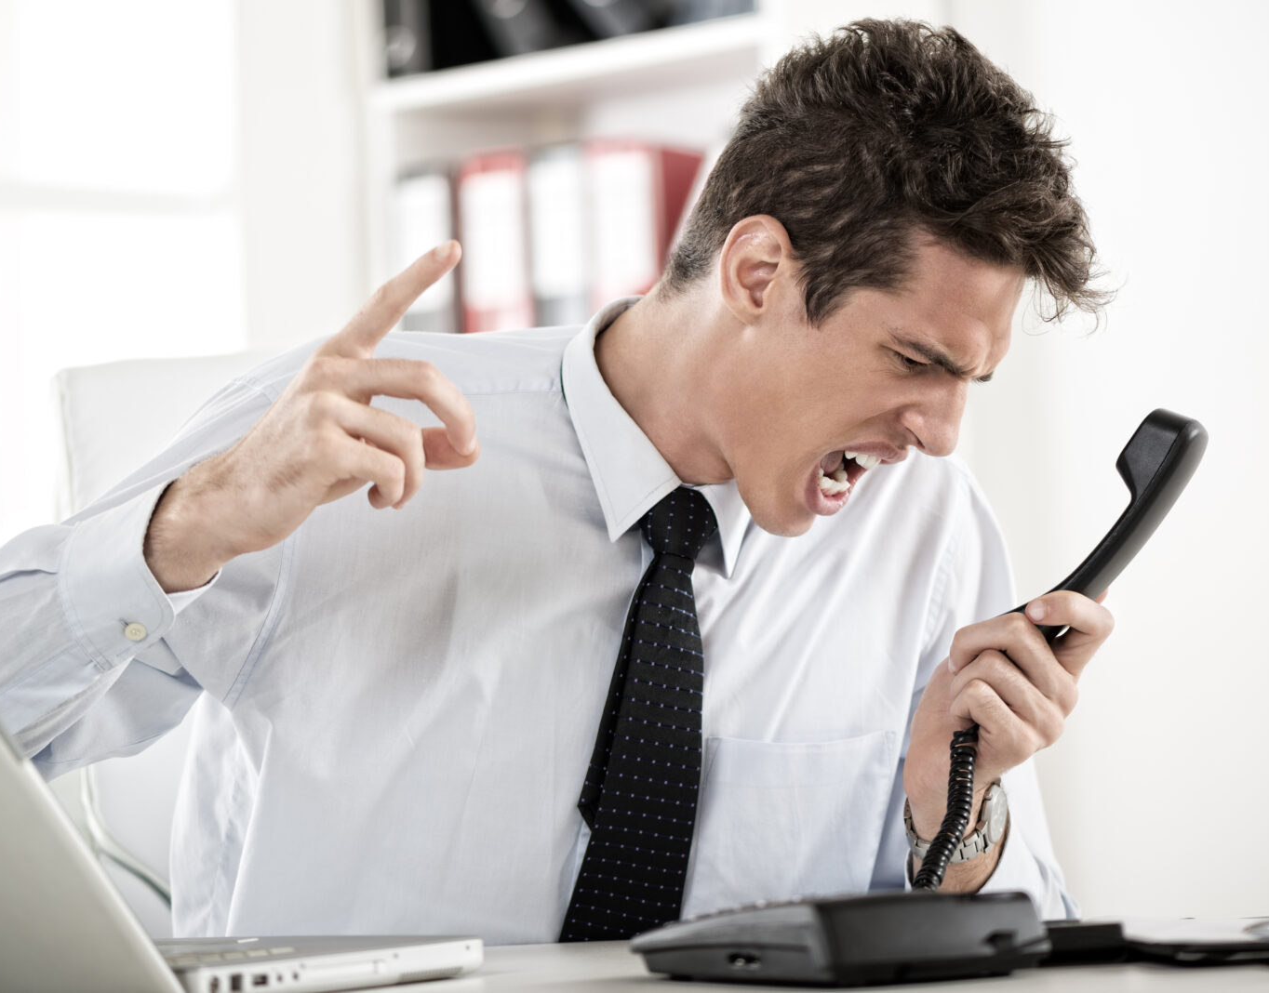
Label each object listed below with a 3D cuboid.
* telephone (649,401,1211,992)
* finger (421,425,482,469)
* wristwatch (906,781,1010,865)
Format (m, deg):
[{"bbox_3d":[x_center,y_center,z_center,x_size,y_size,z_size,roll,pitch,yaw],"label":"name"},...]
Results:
[{"bbox_3d":[0.163,0.106,2.470,0.300,0.310,0.200,1,-2,-38],"label":"telephone"},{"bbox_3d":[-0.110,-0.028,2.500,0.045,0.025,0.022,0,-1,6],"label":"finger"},{"bbox_3d":[0.190,0.187,2.560,0.063,0.067,0.042,0,-46,16],"label":"wristwatch"}]

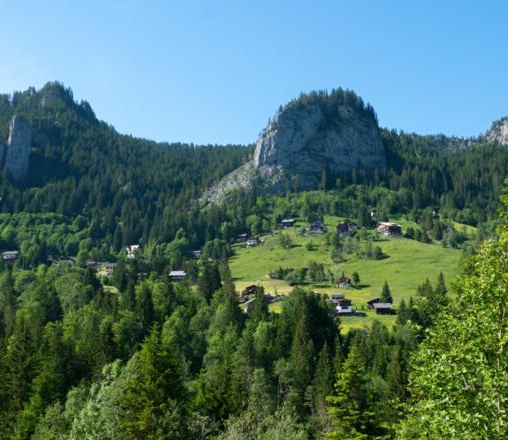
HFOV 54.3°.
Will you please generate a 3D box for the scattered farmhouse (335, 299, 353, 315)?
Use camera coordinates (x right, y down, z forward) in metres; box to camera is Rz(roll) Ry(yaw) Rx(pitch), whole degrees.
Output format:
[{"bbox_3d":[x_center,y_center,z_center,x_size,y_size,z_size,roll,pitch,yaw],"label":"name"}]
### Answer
[{"bbox_3d":[59.090,56.920,325.000,9.000,8.600,10.000,0,-2,2],"label":"scattered farmhouse"}]

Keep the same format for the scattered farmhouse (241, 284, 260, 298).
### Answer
[{"bbox_3d":[-1.740,50.180,345.000,12.500,9.000,11.000,0,-2,6],"label":"scattered farmhouse"}]

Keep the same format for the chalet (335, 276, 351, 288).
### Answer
[{"bbox_3d":[68.320,47.980,380.000,10.000,8.200,9.500,0,-2,6],"label":"chalet"}]

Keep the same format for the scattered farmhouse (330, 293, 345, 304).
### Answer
[{"bbox_3d":[57.900,54.440,342.000,8.800,7.000,8.500,0,-2,3],"label":"scattered farmhouse"}]

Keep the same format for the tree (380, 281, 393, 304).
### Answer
[{"bbox_3d":[89.670,49.740,335.000,7.200,16.800,7.200,0,-2,0],"label":"tree"}]

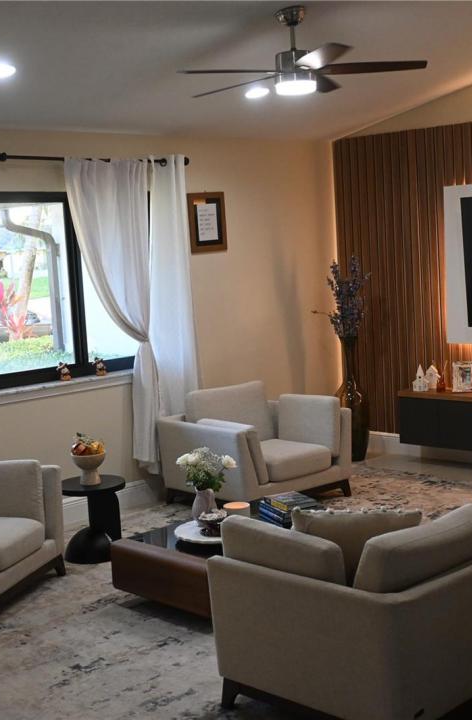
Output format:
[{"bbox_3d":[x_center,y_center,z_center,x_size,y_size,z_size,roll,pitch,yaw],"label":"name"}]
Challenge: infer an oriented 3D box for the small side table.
[{"bbox_3d":[-0.823,0.915,5.872,0.400,0.425,0.400,-4,6,-9],"label":"small side table"}]

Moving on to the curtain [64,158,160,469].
[{"bbox_3d":[-0.741,-0.236,6.450,0.660,2.020,0.160,-9,8,-44],"label":"curtain"}]

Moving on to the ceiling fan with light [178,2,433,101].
[{"bbox_3d":[0.291,-1.534,5.074,1.300,0.430,1.300,-9,8,-44],"label":"ceiling fan with light"}]

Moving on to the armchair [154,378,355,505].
[{"bbox_3d":[0.119,0.565,6.894,0.921,0.779,0.901,-8,8,-38],"label":"armchair"}]

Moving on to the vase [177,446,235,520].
[{"bbox_3d":[-0.155,0.578,4.699,0.265,0.345,0.250,-3,6,-2],"label":"vase"}]

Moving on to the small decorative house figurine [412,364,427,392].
[{"bbox_3d":[1.333,0.129,7.376,0.105,0.195,0.085,-1,6,22],"label":"small decorative house figurine"}]

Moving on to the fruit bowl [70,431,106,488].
[{"bbox_3d":[-0.843,0.559,5.830,0.198,0.294,0.198,-4,6,-9],"label":"fruit bowl"}]

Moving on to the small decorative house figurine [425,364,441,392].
[{"bbox_3d":[1.435,0.120,7.448,0.115,0.185,0.090,-1,6,22],"label":"small decorative house figurine"}]

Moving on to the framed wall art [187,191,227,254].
[{"bbox_3d":[-0.196,-0.951,7.069,0.345,0.400,0.030,-9,8,-44],"label":"framed wall art"}]

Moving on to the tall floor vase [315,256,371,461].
[{"bbox_3d":[0.870,-0.005,7.971,0.400,1.595,0.340,-3,6,6],"label":"tall floor vase"}]

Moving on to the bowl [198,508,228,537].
[{"bbox_3d":[-0.102,0.714,4.496,0.132,0.112,0.132,-3,6,0],"label":"bowl"}]

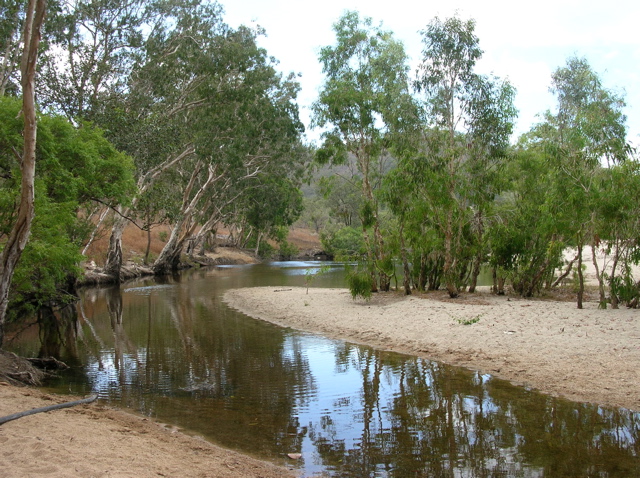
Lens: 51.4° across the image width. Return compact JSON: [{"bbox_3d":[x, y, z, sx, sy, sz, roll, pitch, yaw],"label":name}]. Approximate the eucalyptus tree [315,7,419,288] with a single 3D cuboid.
[{"bbox_3d":[1.369,-2.633,20.000,3.100,8.300,3.000,0,1,0],"label":"eucalyptus tree"}]

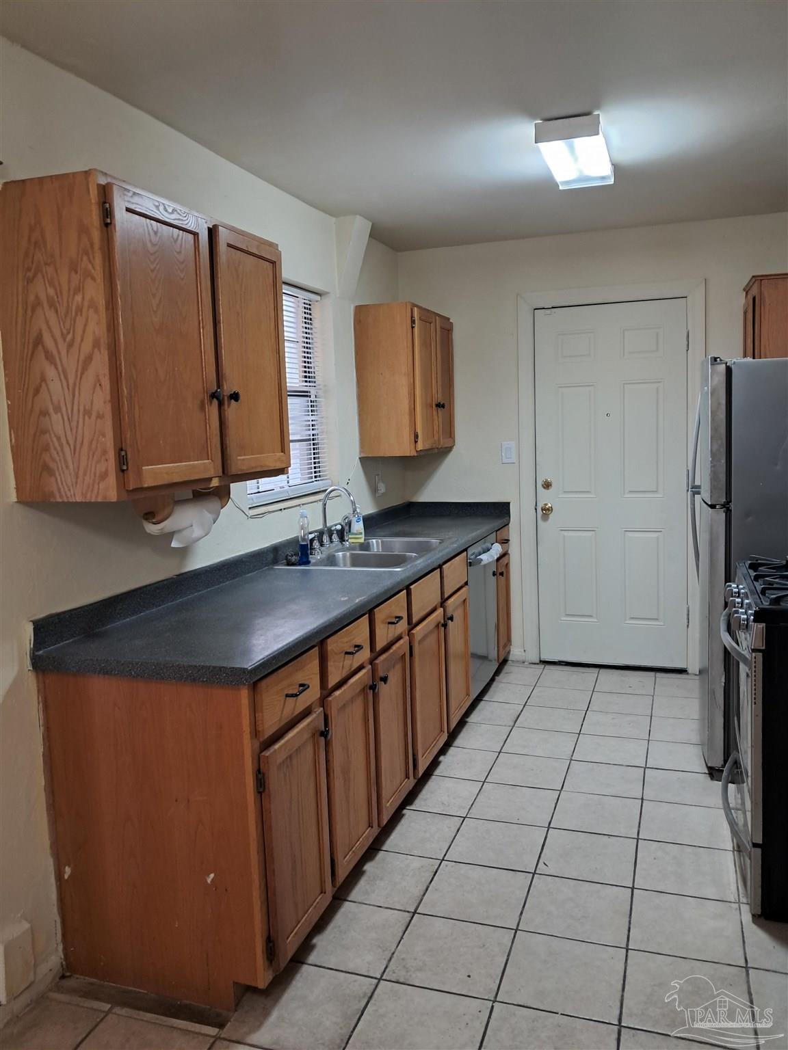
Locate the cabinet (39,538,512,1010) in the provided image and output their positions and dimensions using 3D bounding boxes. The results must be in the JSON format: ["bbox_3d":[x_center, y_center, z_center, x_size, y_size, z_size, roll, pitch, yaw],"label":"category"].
[{"bbox_3d":[-0.109,0.607,3.533,0.647,0.855,3.076,1,8,19],"label":"cabinet"}]

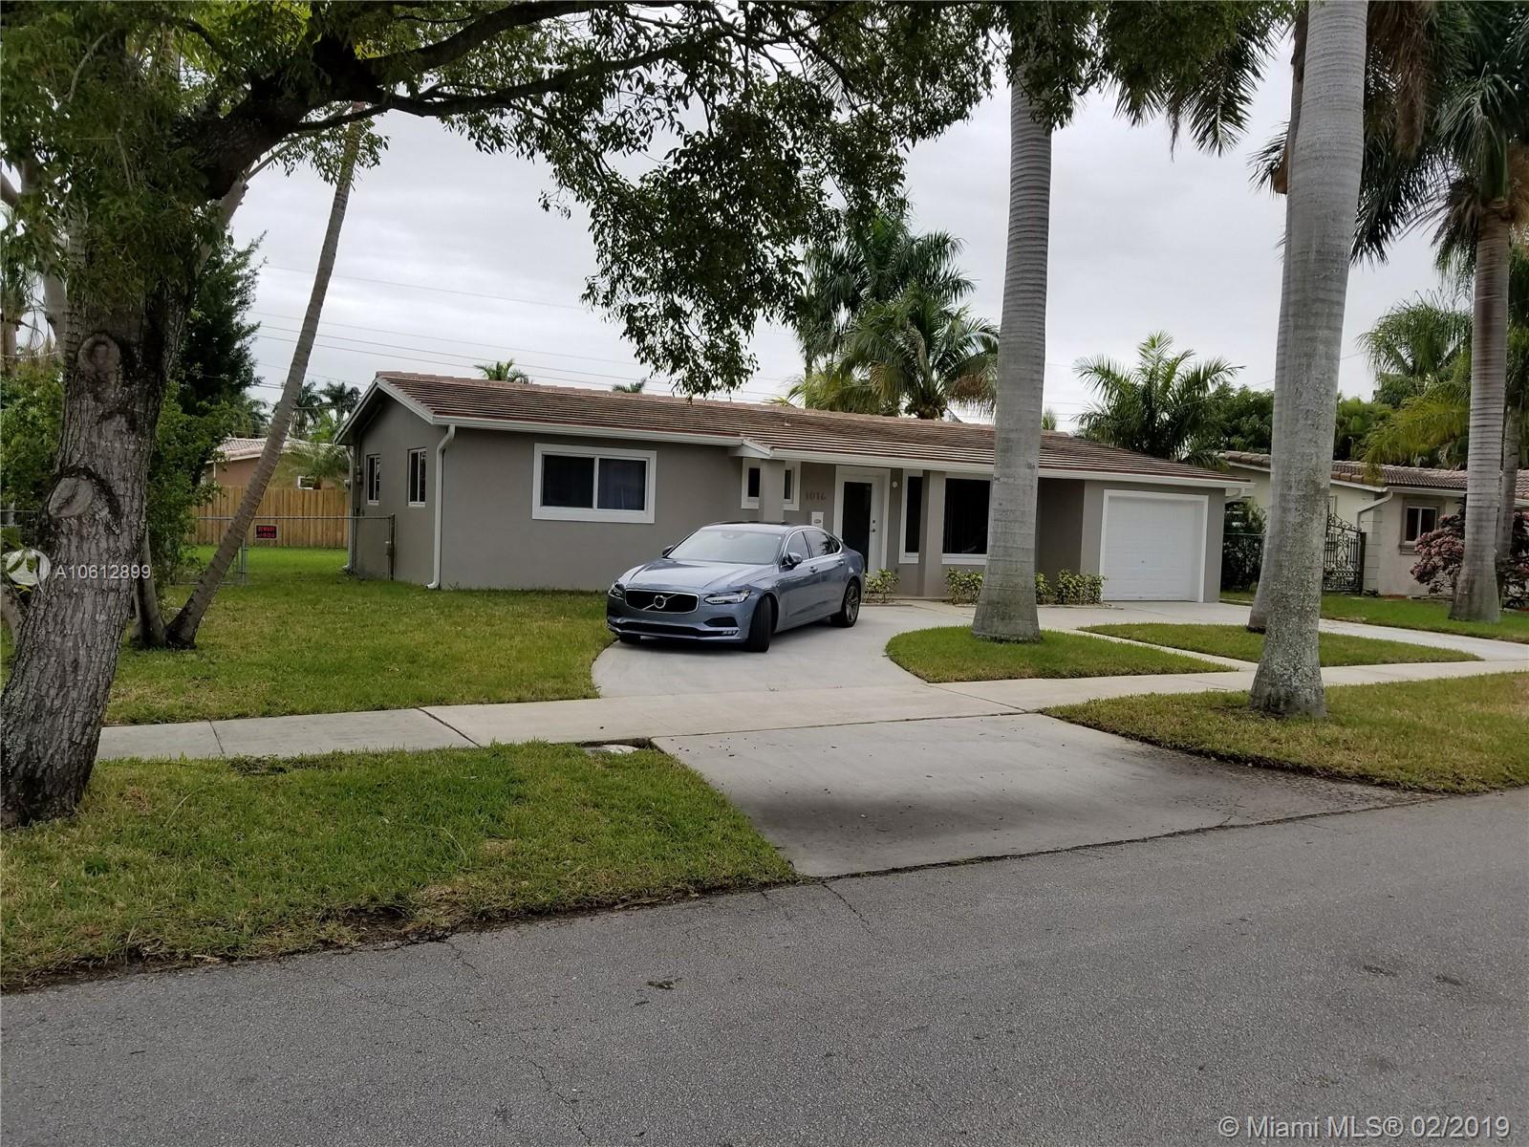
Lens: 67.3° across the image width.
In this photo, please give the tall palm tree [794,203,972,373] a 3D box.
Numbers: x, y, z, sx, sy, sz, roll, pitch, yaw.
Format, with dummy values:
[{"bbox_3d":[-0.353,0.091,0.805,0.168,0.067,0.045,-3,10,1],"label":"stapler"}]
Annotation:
[{"bbox_3d":[3.992,-6.874,41.330,6.300,12.763,6.300,1,3,-29],"label":"tall palm tree"}]

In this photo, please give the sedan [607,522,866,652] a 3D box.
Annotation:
[{"bbox_3d":[-0.190,0.076,15.000,1.920,1.450,4.960,4,4,23],"label":"sedan"}]

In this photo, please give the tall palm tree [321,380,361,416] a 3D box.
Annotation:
[{"bbox_3d":[-41.555,-12.404,112.338,4.200,13.081,4.200,1,3,-29],"label":"tall palm tree"}]

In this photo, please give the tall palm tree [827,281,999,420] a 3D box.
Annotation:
[{"bbox_3d":[4.399,-4.706,36.731,5.700,8.944,5.700,1,3,-29],"label":"tall palm tree"}]

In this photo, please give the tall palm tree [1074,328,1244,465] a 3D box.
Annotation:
[{"bbox_3d":[11.134,-3.388,33.186,4.800,7.209,4.800,1,3,-29],"label":"tall palm tree"}]

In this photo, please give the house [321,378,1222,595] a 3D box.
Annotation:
[{"bbox_3d":[0.708,-1.700,25.146,17.670,3.850,9.900,1,3,-29],"label":"house"}]

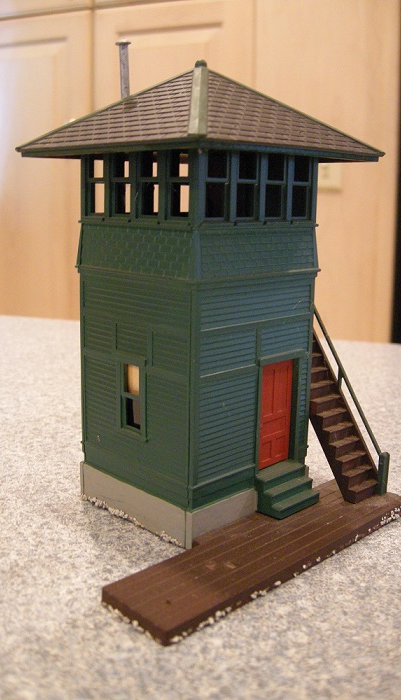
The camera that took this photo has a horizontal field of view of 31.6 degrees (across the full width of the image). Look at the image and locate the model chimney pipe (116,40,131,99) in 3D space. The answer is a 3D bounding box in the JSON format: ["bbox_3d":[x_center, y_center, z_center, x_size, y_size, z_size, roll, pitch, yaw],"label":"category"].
[{"bbox_3d":[-0.018,-0.063,0.164,0.003,0.015,0.003,-12,16,-43],"label":"model chimney pipe"}]

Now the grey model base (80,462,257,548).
[{"bbox_3d":[-0.001,0.033,0.178,0.041,0.009,0.040,-11,17,-43],"label":"grey model base"}]

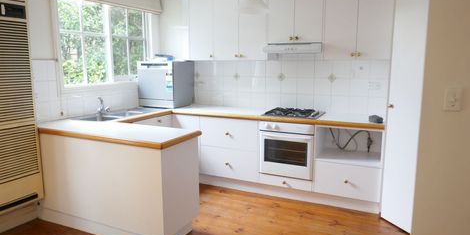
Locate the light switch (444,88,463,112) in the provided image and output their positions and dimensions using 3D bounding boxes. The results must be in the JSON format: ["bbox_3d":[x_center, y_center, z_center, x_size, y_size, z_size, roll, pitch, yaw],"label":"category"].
[{"bbox_3d":[1.159,-0.095,1.735,0.075,0.116,0.018,4,9,24],"label":"light switch"}]

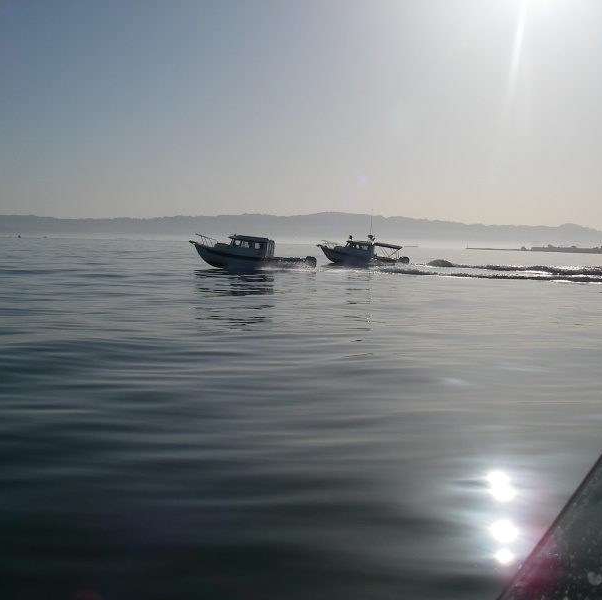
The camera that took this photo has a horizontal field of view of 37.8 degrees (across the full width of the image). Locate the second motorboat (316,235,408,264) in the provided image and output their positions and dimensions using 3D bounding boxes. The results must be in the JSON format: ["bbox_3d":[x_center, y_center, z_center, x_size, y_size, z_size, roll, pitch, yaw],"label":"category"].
[{"bbox_3d":[5.093,-4.026,71.000,7.500,2.400,2.400,6,4,11],"label":"second motorboat"}]

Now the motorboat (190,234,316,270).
[{"bbox_3d":[-2.948,-2.929,54.500,7.900,2.300,2.450,5,4,7],"label":"motorboat"}]

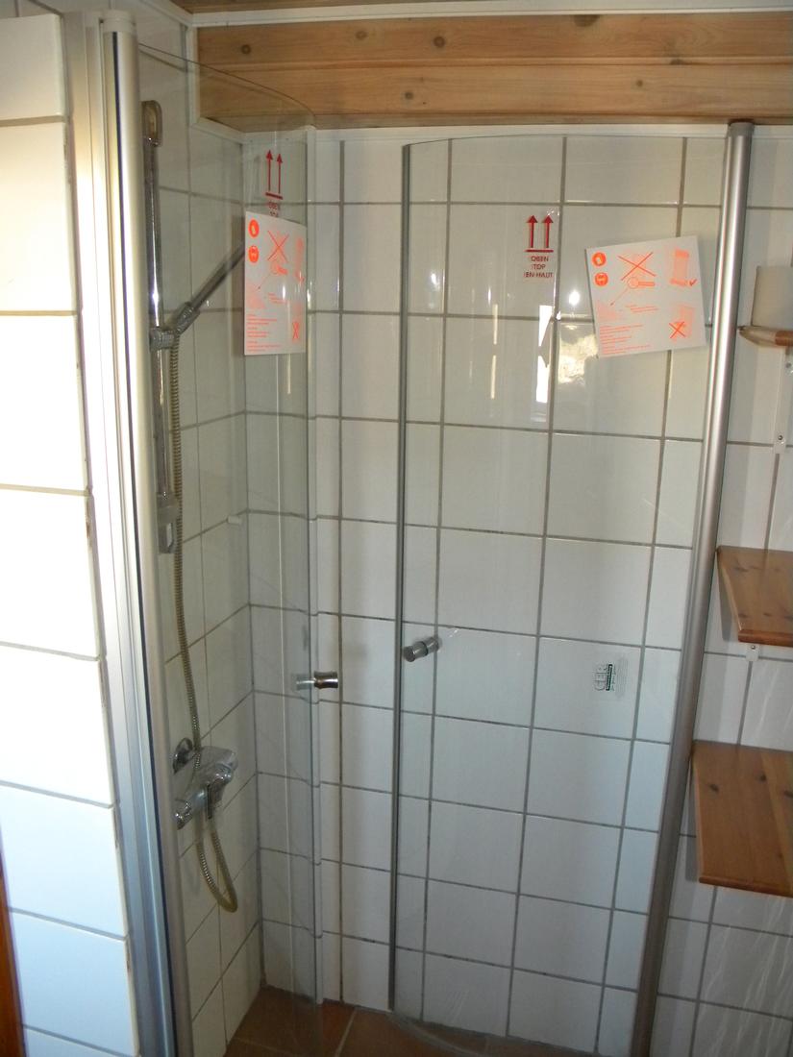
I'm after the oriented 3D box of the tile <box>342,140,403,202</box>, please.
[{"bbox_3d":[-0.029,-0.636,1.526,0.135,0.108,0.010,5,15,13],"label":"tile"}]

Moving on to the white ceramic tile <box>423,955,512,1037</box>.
[{"bbox_3d":[0.160,1.054,1.934,0.197,0.197,0.012,5,15,13],"label":"white ceramic tile"}]

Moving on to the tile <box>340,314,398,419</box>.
[{"bbox_3d":[-0.006,-0.300,1.611,0.196,0.196,0.010,5,16,13],"label":"tile"}]

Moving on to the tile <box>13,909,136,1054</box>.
[{"bbox_3d":[-0.446,0.629,1.185,0.187,0.197,0.012,5,15,13],"label":"tile"}]

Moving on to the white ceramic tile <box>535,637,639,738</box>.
[{"bbox_3d":[0.371,0.313,1.680,0.196,0.196,0.010,5,16,13],"label":"white ceramic tile"}]

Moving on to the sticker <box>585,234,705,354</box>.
[{"bbox_3d":[0.415,-0.382,1.415,0.176,0.177,0.003,-5,13,11],"label":"sticker"}]

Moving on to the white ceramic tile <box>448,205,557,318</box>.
[{"bbox_3d":[0.190,-0.475,1.515,0.196,0.196,0.010,5,16,13],"label":"white ceramic tile"}]

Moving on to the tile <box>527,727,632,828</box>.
[{"bbox_3d":[0.366,0.502,1.726,0.196,0.196,0.010,5,15,13],"label":"tile"}]

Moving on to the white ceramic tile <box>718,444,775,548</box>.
[{"bbox_3d":[0.570,-0.059,1.532,0.196,0.196,0.010,5,16,13],"label":"white ceramic tile"}]

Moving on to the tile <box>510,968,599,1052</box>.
[{"bbox_3d":[0.348,1.056,1.877,0.196,0.182,0.010,5,15,13],"label":"tile"}]

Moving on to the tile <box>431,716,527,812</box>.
[{"bbox_3d":[0.174,0.490,1.781,0.197,0.197,0.012,5,15,13],"label":"tile"}]

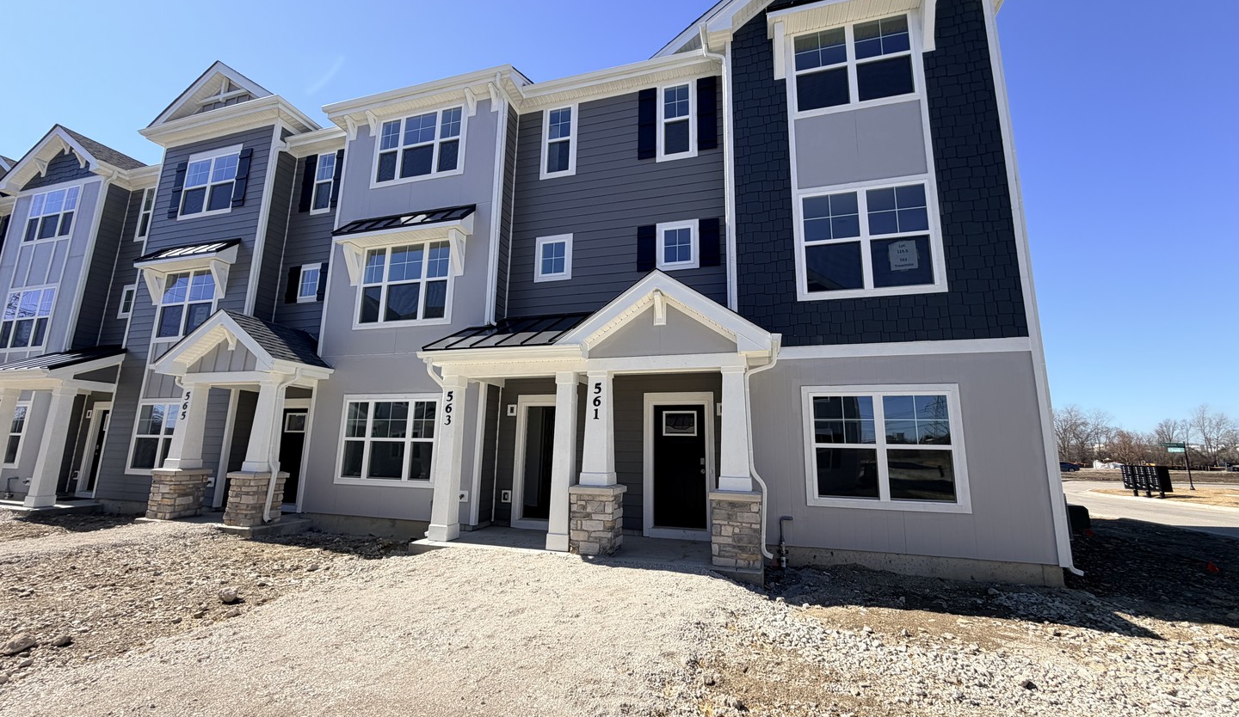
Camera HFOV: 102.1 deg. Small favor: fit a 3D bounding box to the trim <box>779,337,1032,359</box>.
[{"bbox_3d":[3.894,-0.133,7.266,3.459,0.194,0.050,-2,-11,17],"label":"trim"}]

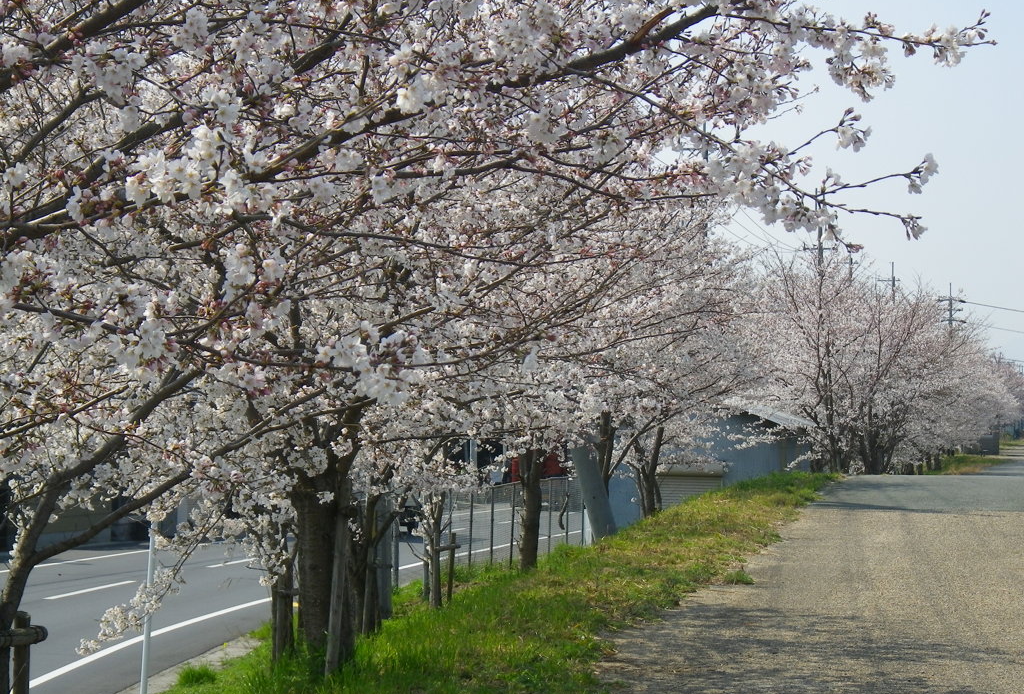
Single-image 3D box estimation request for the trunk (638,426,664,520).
[{"bbox_3d":[2.910,2.607,58.000,0.530,1.950,0.480,0,-1,0],"label":"trunk"}]

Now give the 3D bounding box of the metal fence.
[{"bbox_3d":[-0.036,3.210,50.000,0.100,1.500,18.500,0,-1,10],"label":"metal fence"}]

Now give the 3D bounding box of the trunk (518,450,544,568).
[{"bbox_3d":[0.294,2.536,43.000,0.350,1.920,0.340,0,-1,0],"label":"trunk"}]

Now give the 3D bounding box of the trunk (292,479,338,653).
[{"bbox_3d":[-1.924,2.191,27.500,0.430,1.780,0.410,0,-1,0],"label":"trunk"}]

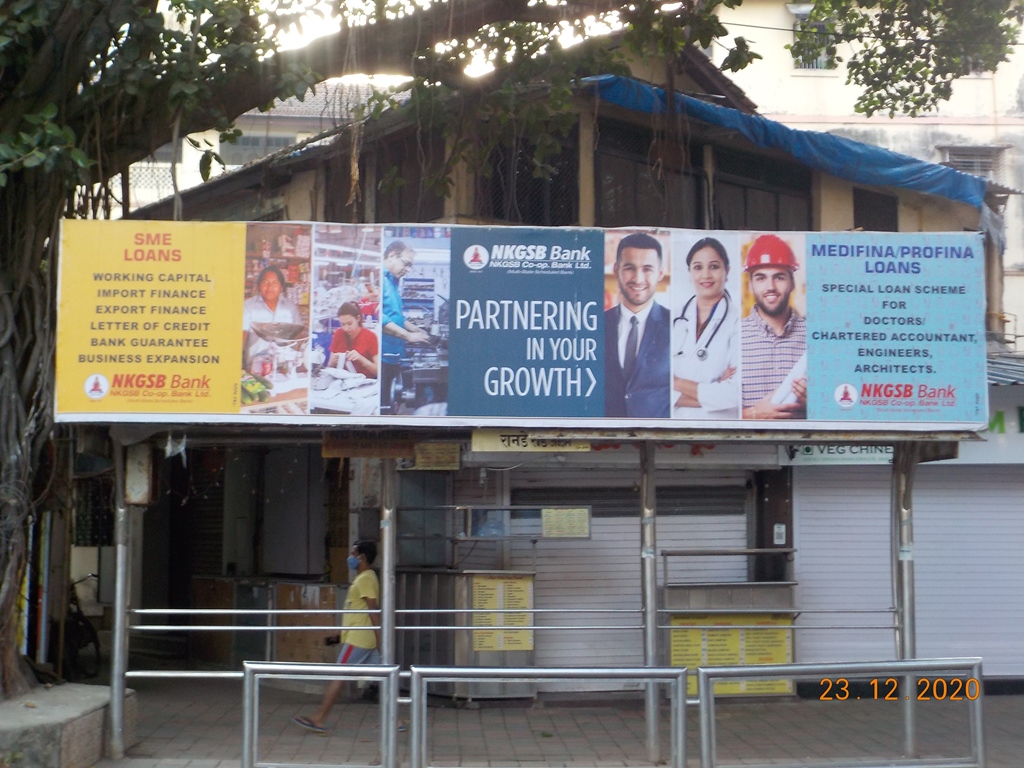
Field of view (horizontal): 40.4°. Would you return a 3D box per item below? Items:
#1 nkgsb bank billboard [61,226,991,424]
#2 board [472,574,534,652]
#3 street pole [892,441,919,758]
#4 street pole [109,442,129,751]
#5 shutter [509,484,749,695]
[{"bbox_3d":[0.121,-0.390,9.425,6.270,1.355,0.150,0,-4,-3],"label":"nkgsb bank billboard"},{"bbox_3d":[-0.075,2.042,12.377,0.545,0.678,0.025,0,-4,-2],"label":"board"},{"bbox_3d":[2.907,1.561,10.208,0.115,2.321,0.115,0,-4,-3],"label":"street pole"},{"bbox_3d":[-2.799,1.512,9.915,0.100,2.276,0.100,0,-4,-3],"label":"street pole"},{"bbox_3d":[1.066,1.817,12.642,2.211,1.903,0.080,1,-4,-7],"label":"shutter"}]

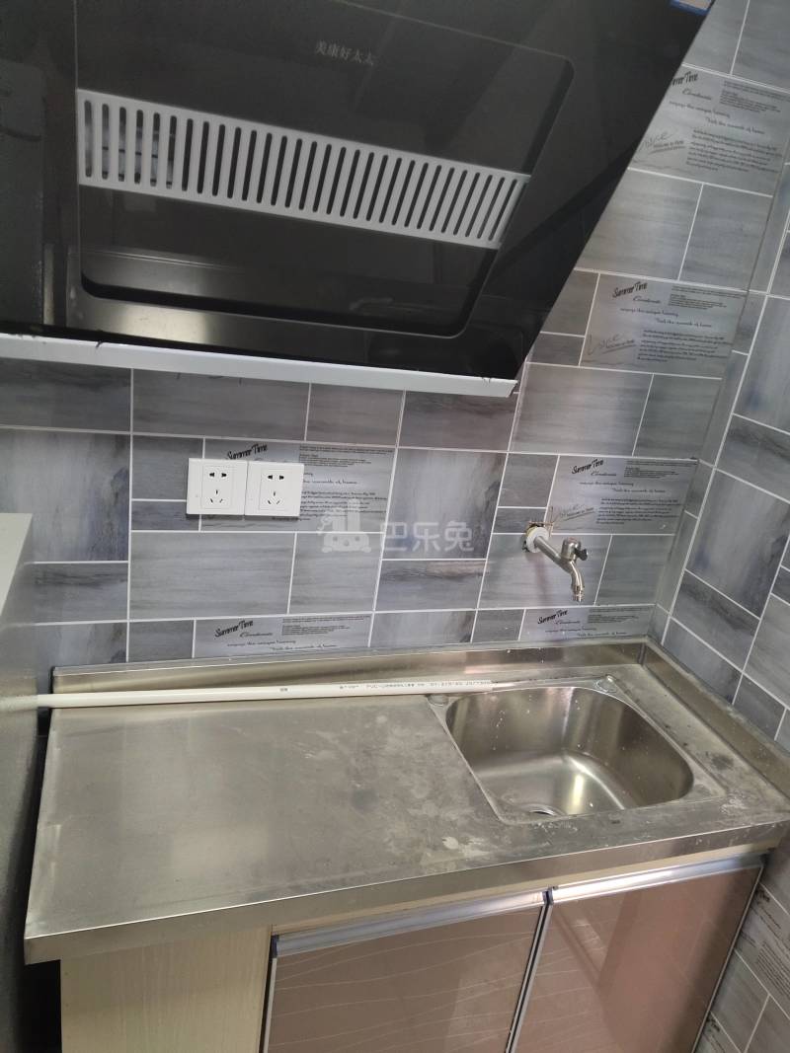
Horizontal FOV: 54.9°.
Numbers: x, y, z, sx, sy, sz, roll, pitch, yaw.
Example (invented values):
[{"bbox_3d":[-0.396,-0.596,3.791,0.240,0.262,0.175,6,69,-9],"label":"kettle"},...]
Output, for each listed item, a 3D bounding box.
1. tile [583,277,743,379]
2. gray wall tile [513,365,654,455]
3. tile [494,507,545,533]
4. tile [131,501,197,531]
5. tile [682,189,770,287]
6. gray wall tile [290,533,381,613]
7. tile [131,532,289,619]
[{"bbox_3d":[0.452,-0.334,1.283,0.293,0.150,0.010,1,22,-19],"label":"tile"},{"bbox_3d":[0.317,-0.196,1.300,0.249,0.150,0.010,1,22,-20],"label":"gray wall tile"},{"bbox_3d":[0.219,-0.011,1.347,0.100,0.050,0.010,1,22,-20],"label":"tile"},{"bbox_3d":[-0.345,-0.017,1.145,0.101,0.050,0.010,1,22,-20],"label":"tile"},{"bbox_3d":[0.544,-0.473,1.254,0.143,0.148,0.010,1,22,-19],"label":"tile"},{"bbox_3d":[-0.098,0.077,1.270,0.148,0.148,0.010,1,22,-20],"label":"gray wall tile"},{"bbox_3d":[-0.287,0.076,1.206,0.250,0.148,0.010,1,22,-19],"label":"tile"}]

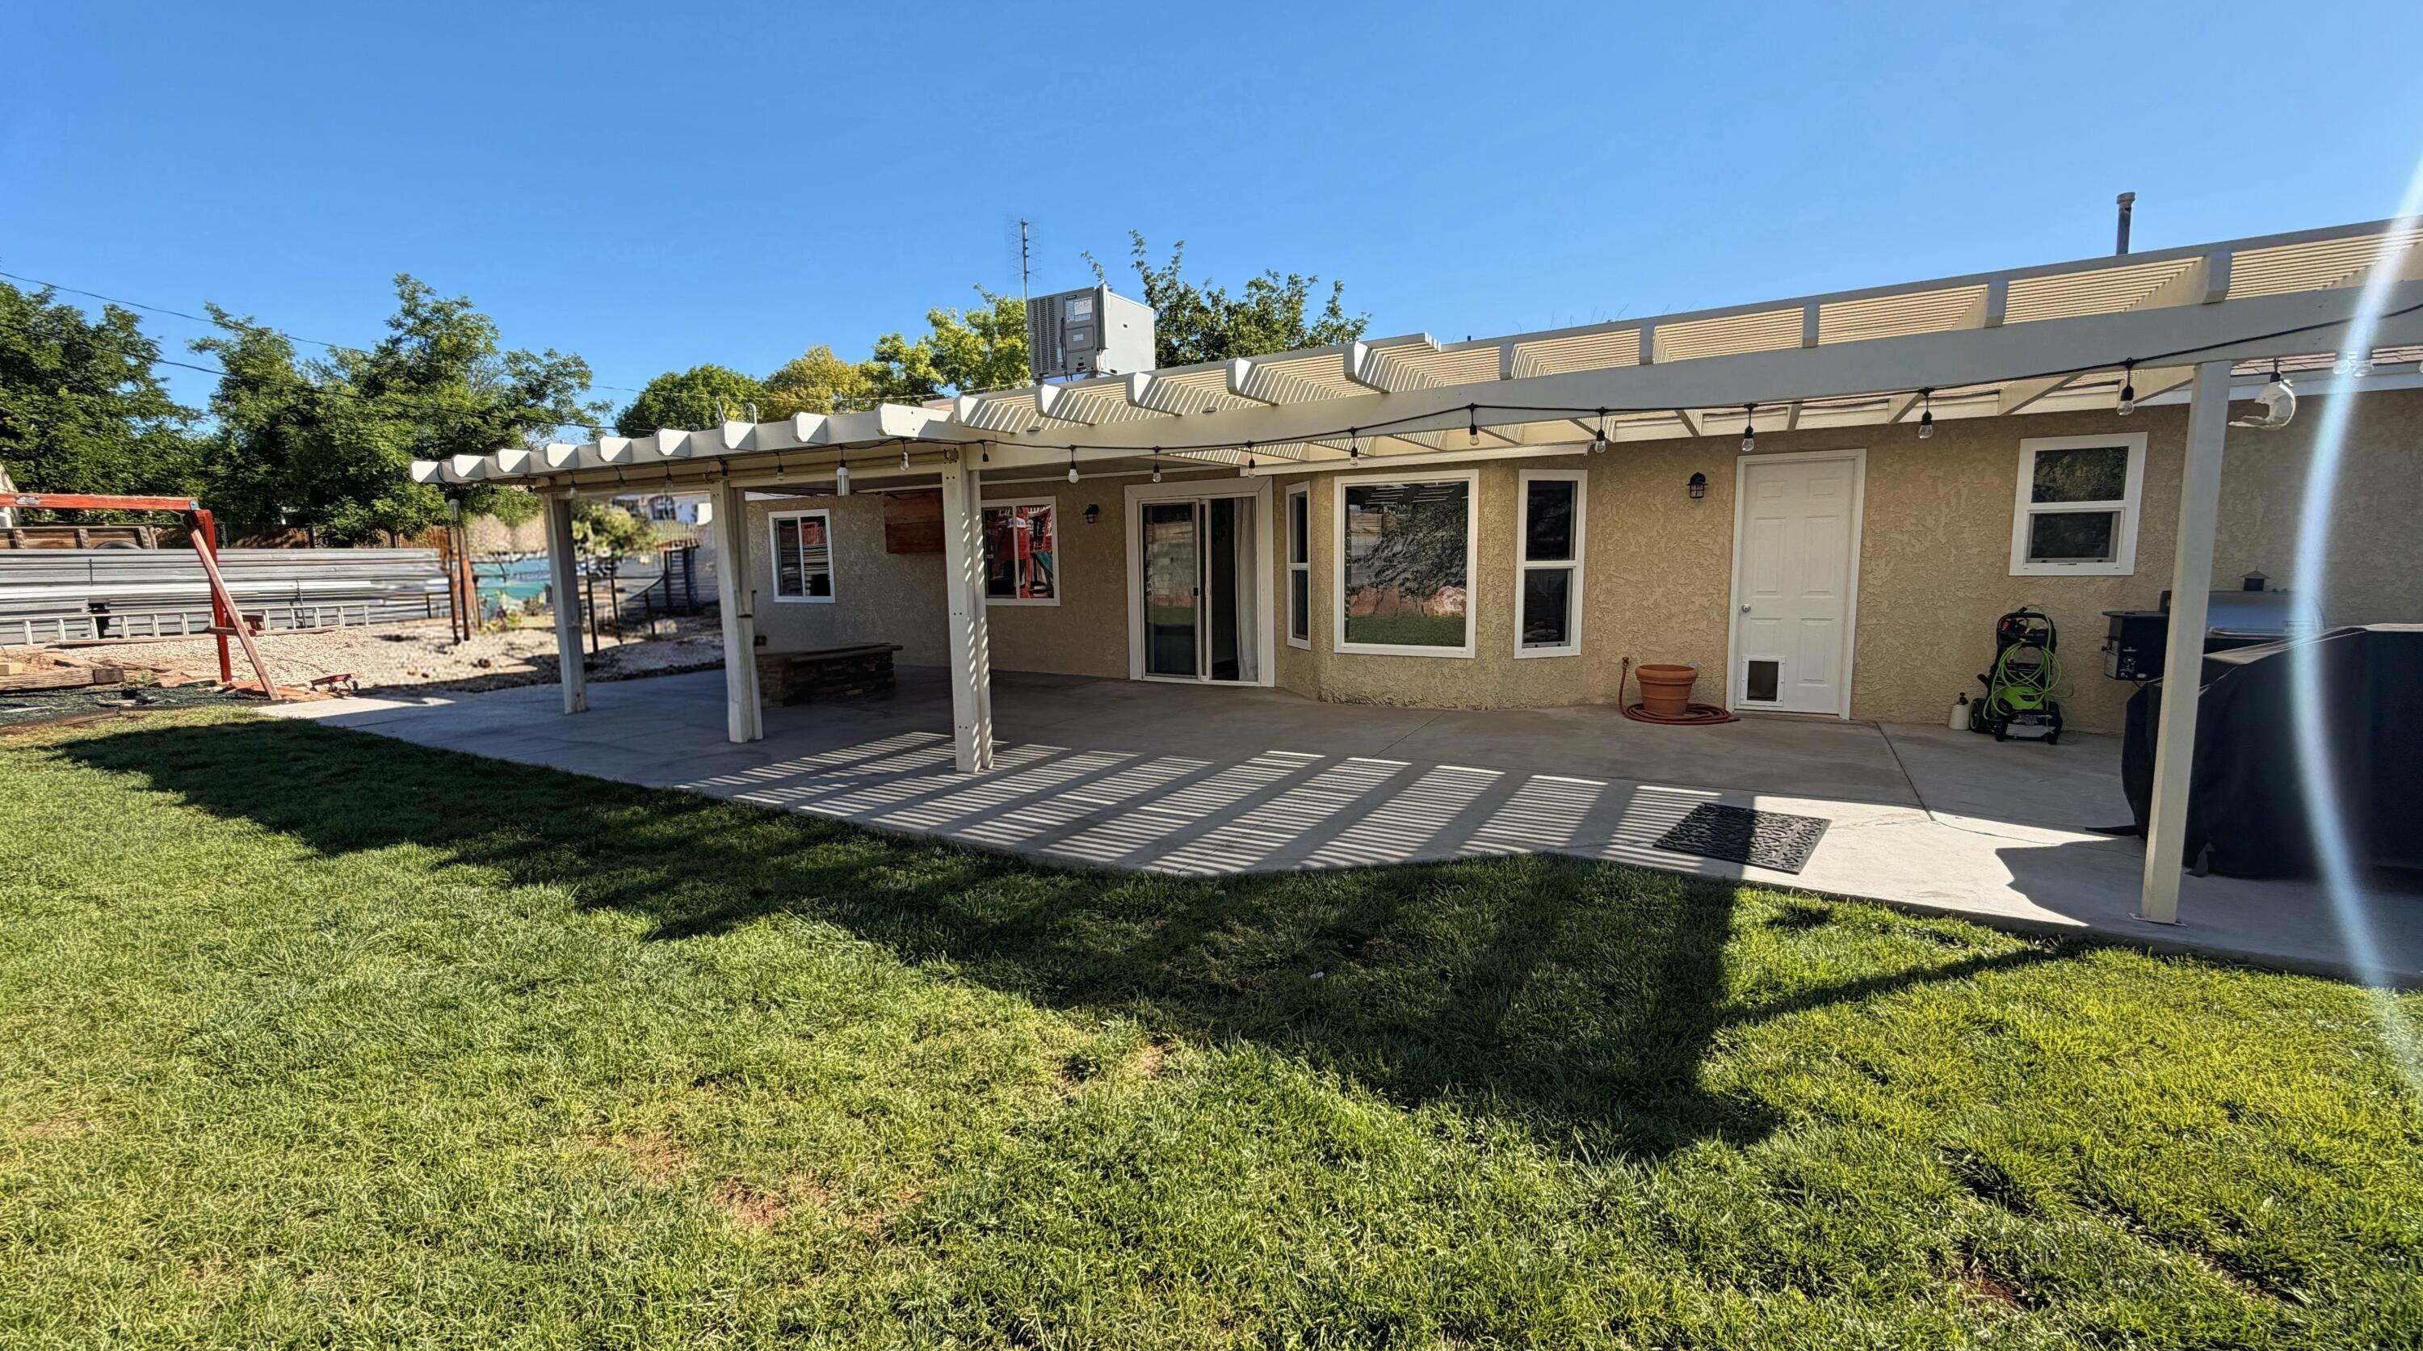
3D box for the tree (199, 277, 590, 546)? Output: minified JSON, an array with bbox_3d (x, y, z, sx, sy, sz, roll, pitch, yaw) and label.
[{"bbox_3d":[-15.715,-4.416,19.082,6.000,6.665,5.700,-6,8,-38],"label":"tree"}]

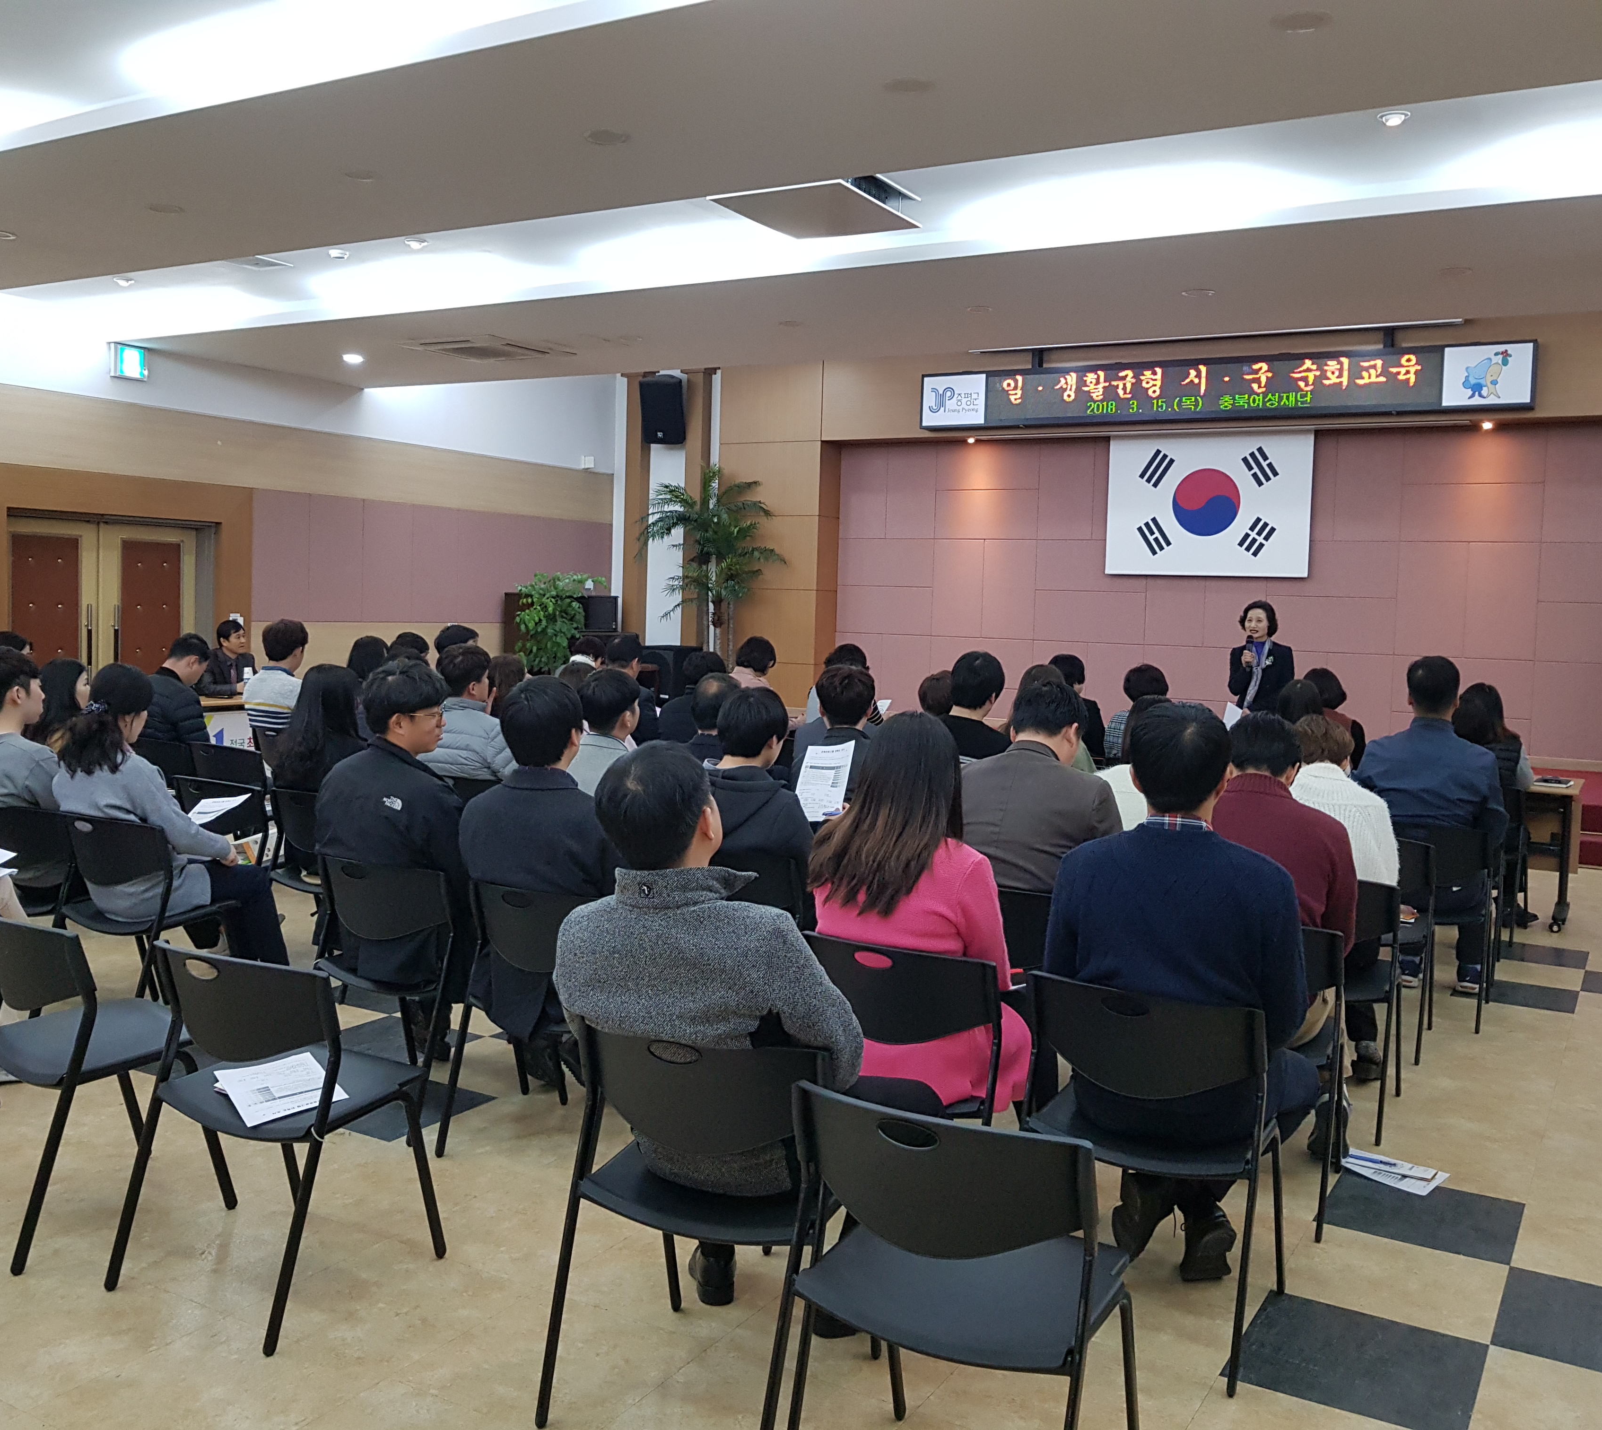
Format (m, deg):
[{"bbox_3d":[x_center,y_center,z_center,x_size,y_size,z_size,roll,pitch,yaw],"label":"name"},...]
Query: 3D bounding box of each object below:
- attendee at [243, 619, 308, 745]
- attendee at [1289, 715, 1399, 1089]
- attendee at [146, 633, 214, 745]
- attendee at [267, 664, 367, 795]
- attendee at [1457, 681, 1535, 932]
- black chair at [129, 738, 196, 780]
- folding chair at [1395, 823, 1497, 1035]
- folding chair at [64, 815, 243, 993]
[{"bbox_3d":[-2.816,0.159,8.329,0.500,1.350,0.780,4,5,33],"label":"attendee"},{"bbox_3d":[1.754,0.614,4.739,0.520,1.250,0.760,4,5,31],"label":"attendee"},{"bbox_3d":[-3.282,0.208,8.116,0.550,1.330,0.780,4,5,31],"label":"attendee"},{"bbox_3d":[-1.798,0.415,6.101,0.520,1.270,0.760,4,5,31],"label":"attendee"},{"bbox_3d":[3.544,0.462,7.474,0.520,1.280,0.760,4,5,31],"label":"attendee"},{"bbox_3d":[-3.228,0.496,7.530,0.505,0.755,0.530,4,4,31],"label":"black chair"},{"bbox_3d":[2.495,0.803,5.747,0.505,0.755,0.530,4,4,30],"label":"folding chair"},{"bbox_3d":[-2.243,0.723,4.943,0.545,0.740,0.545,4,5,30],"label":"folding chair"}]

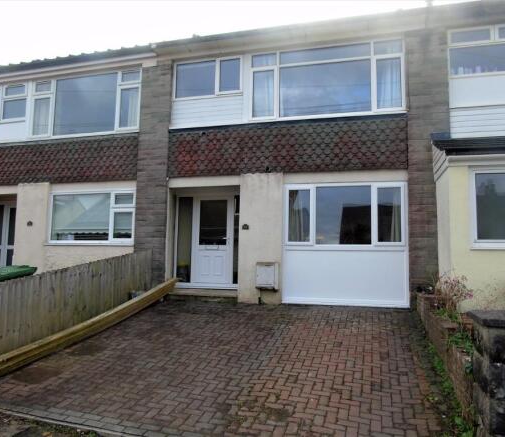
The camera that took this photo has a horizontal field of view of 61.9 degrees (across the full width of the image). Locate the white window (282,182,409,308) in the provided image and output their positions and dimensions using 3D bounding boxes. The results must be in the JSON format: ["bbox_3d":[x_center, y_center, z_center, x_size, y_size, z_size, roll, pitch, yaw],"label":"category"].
[{"bbox_3d":[1.732,0.485,7.950,2.292,2.300,0.100,-1,-6,14],"label":"white window"}]

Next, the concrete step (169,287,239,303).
[{"bbox_3d":[-0.994,1.576,8.726,1.563,0.215,0.420,-1,-6,14],"label":"concrete step"}]

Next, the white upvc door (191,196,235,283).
[{"bbox_3d":[-0.844,0.439,9.100,0.940,1.956,0.090,-1,-6,14],"label":"white upvc door"}]

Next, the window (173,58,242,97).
[{"bbox_3d":[-0.953,-2.970,8.984,1.539,0.818,0.100,-1,-6,14],"label":"window"}]

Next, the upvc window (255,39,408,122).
[{"bbox_3d":[1.432,-2.686,8.351,3.025,1.454,0.100,-1,-6,14],"label":"upvc window"}]

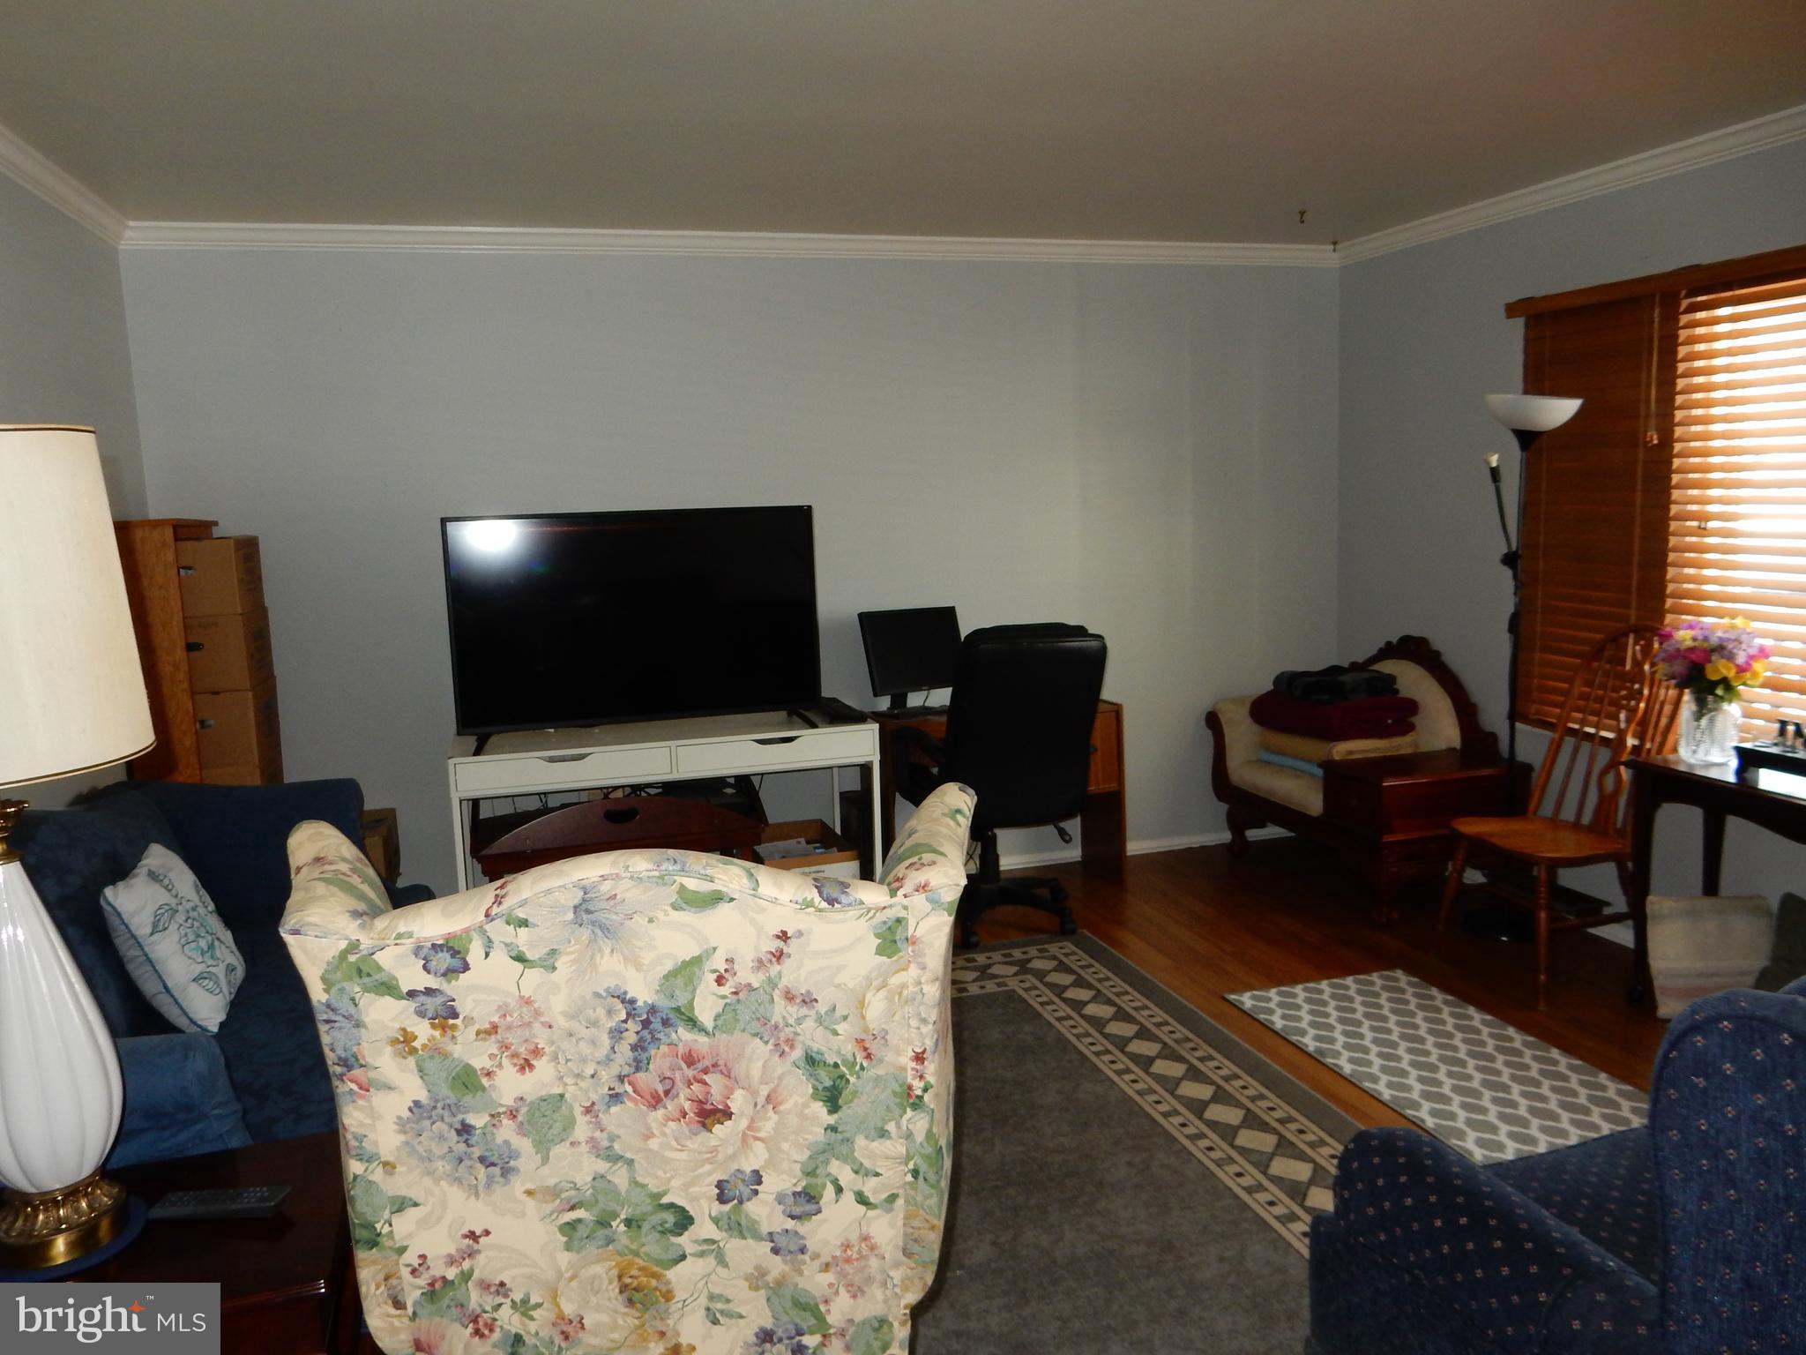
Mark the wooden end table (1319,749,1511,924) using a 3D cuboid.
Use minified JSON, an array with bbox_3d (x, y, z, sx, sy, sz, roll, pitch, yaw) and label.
[{"bbox_3d":[1.812,0.552,4.640,0.510,0.490,0.320,-5,9,-17],"label":"wooden end table"}]

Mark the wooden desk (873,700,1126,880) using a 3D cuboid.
[{"bbox_3d":[0.321,0.453,4.870,0.930,0.710,0.410,-5,9,-17],"label":"wooden desk"}]

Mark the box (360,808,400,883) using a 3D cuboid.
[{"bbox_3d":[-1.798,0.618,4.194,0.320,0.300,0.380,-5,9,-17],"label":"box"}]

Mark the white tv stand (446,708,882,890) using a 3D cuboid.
[{"bbox_3d":[-0.783,0.541,4.365,1.320,0.767,0.590,-5,9,-17],"label":"white tv stand"}]

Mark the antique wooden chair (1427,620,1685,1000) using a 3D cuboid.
[{"bbox_3d":[1.934,0.377,3.841,0.550,1.030,0.480,-5,9,-20],"label":"antique wooden chair"}]

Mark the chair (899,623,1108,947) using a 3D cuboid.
[{"bbox_3d":[0.336,0.327,4.446,0.660,1.080,0.690,-5,9,-20],"label":"chair"}]

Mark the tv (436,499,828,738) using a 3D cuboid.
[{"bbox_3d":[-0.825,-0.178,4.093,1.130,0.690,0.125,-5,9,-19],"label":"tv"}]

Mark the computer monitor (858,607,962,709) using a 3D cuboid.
[{"bbox_3d":[0.030,-0.060,4.688,0.400,0.370,0.180,-6,9,-27],"label":"computer monitor"}]

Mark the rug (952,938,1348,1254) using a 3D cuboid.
[{"bbox_3d":[0.016,1.119,2.787,2.150,0.010,2.850,-5,9,-17],"label":"rug"}]

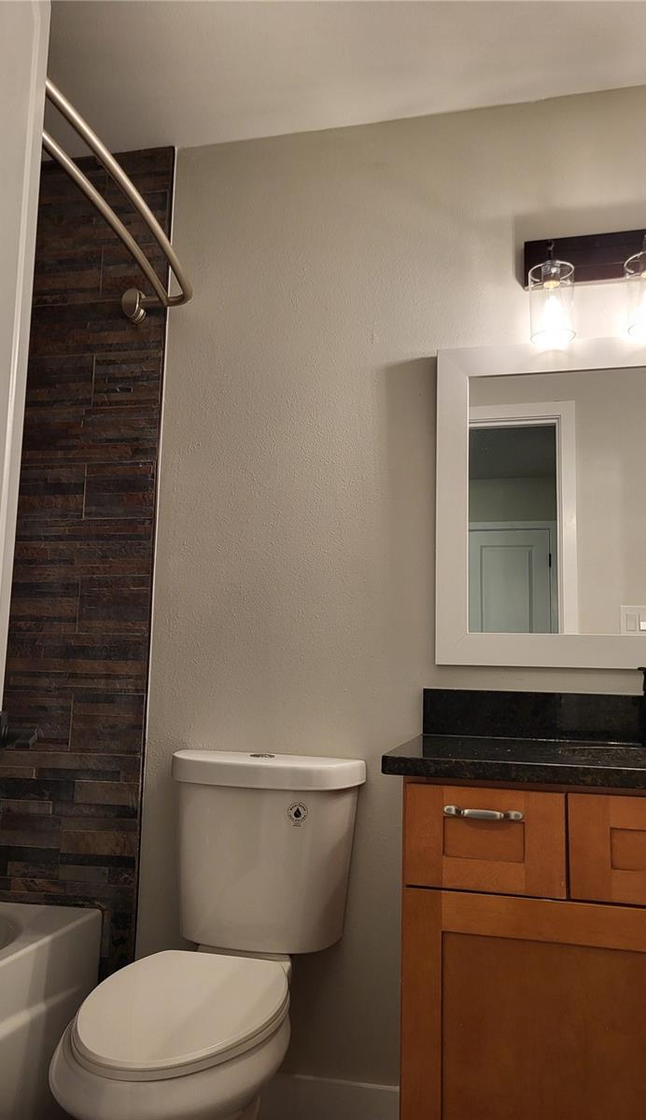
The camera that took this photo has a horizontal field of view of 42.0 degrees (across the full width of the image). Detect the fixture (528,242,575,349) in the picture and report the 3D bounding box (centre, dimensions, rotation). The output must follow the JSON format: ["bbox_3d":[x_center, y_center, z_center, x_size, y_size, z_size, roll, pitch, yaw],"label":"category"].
[{"bbox_3d":[0.519,-0.610,1.900,0.100,0.225,0.110,0,-8,14],"label":"fixture"}]

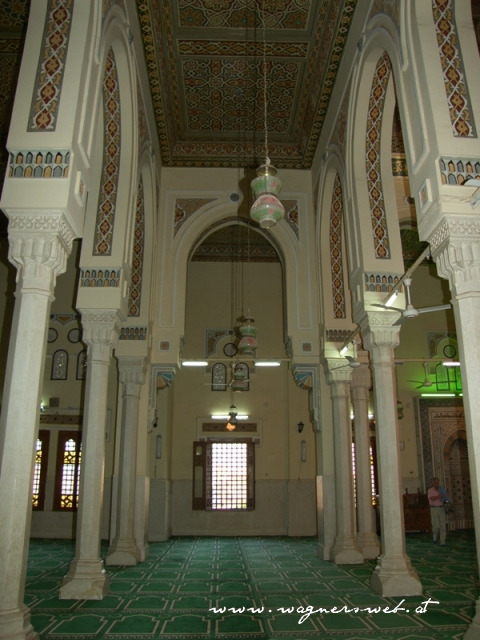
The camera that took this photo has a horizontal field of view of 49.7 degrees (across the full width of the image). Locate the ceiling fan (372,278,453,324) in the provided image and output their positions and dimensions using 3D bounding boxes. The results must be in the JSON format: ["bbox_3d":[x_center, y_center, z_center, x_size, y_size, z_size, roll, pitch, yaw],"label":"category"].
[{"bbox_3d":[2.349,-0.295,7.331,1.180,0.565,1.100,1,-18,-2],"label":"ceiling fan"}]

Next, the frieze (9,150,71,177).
[{"bbox_3d":[-2.170,-1.684,5.629,0.654,0.317,0.080,0,-17,-2],"label":"frieze"}]

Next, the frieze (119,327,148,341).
[{"bbox_3d":[-2.411,0.302,11.644,0.695,0.325,0.080,1,-18,-2],"label":"frieze"}]

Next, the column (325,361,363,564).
[{"bbox_3d":[2.222,2.965,11.292,0.650,4.205,0.650,1,-18,-2],"label":"column"}]

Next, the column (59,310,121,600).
[{"bbox_3d":[-2.263,1.964,8.150,0.620,4.247,0.620,0,-17,-2],"label":"column"}]

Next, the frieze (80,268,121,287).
[{"bbox_3d":[-2.318,-0.697,8.629,0.640,0.310,0.080,0,-17,-2],"label":"frieze"}]

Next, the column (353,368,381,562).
[{"bbox_3d":[2.658,3.088,11.639,0.600,4.126,0.600,0,-17,-2],"label":"column"}]

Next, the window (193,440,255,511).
[{"bbox_3d":[-0.544,5.001,16.679,2.027,2.189,0.160,1,-18,-2],"label":"window"}]

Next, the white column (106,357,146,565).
[{"bbox_3d":[-2.379,2.923,11.153,0.620,4.209,0.620,0,-17,-2],"label":"white column"}]

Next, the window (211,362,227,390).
[{"bbox_3d":[-0.723,1.945,17.680,0.549,0.970,0.100,1,-18,-2],"label":"window"}]

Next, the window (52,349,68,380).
[{"bbox_3d":[-5.592,1.387,16.040,0.540,0.957,0.100,1,-18,-2],"label":"window"}]

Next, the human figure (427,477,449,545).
[{"bbox_3d":[5.107,4.926,13.387,0.530,1.710,0.360,3,-18,-11],"label":"human figure"}]

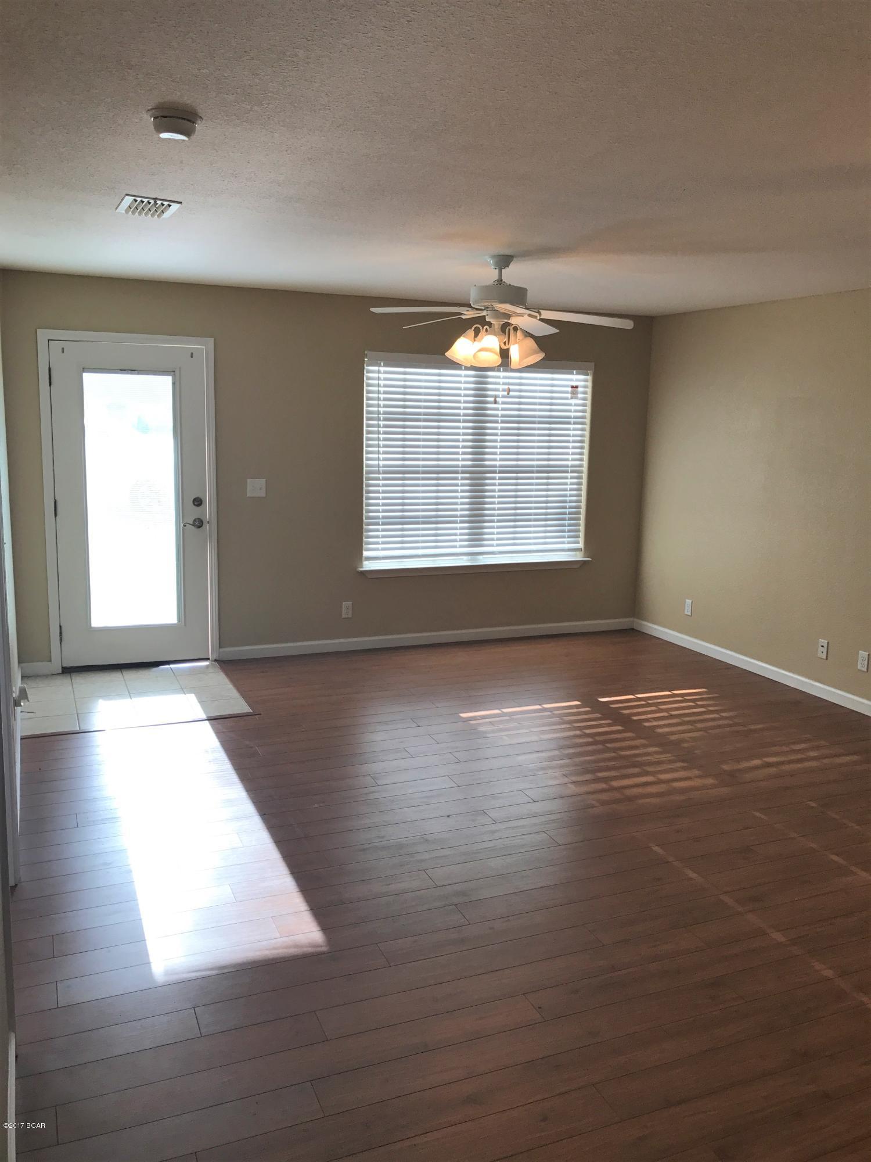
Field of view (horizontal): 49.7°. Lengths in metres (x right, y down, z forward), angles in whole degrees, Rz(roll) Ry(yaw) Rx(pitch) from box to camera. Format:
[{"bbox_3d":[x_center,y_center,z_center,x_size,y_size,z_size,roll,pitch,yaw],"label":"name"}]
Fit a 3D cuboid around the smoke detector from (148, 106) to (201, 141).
[{"bbox_3d":[-0.700,-1.220,2.525,0.146,0.050,0.146,-3,11,-23],"label":"smoke detector"}]

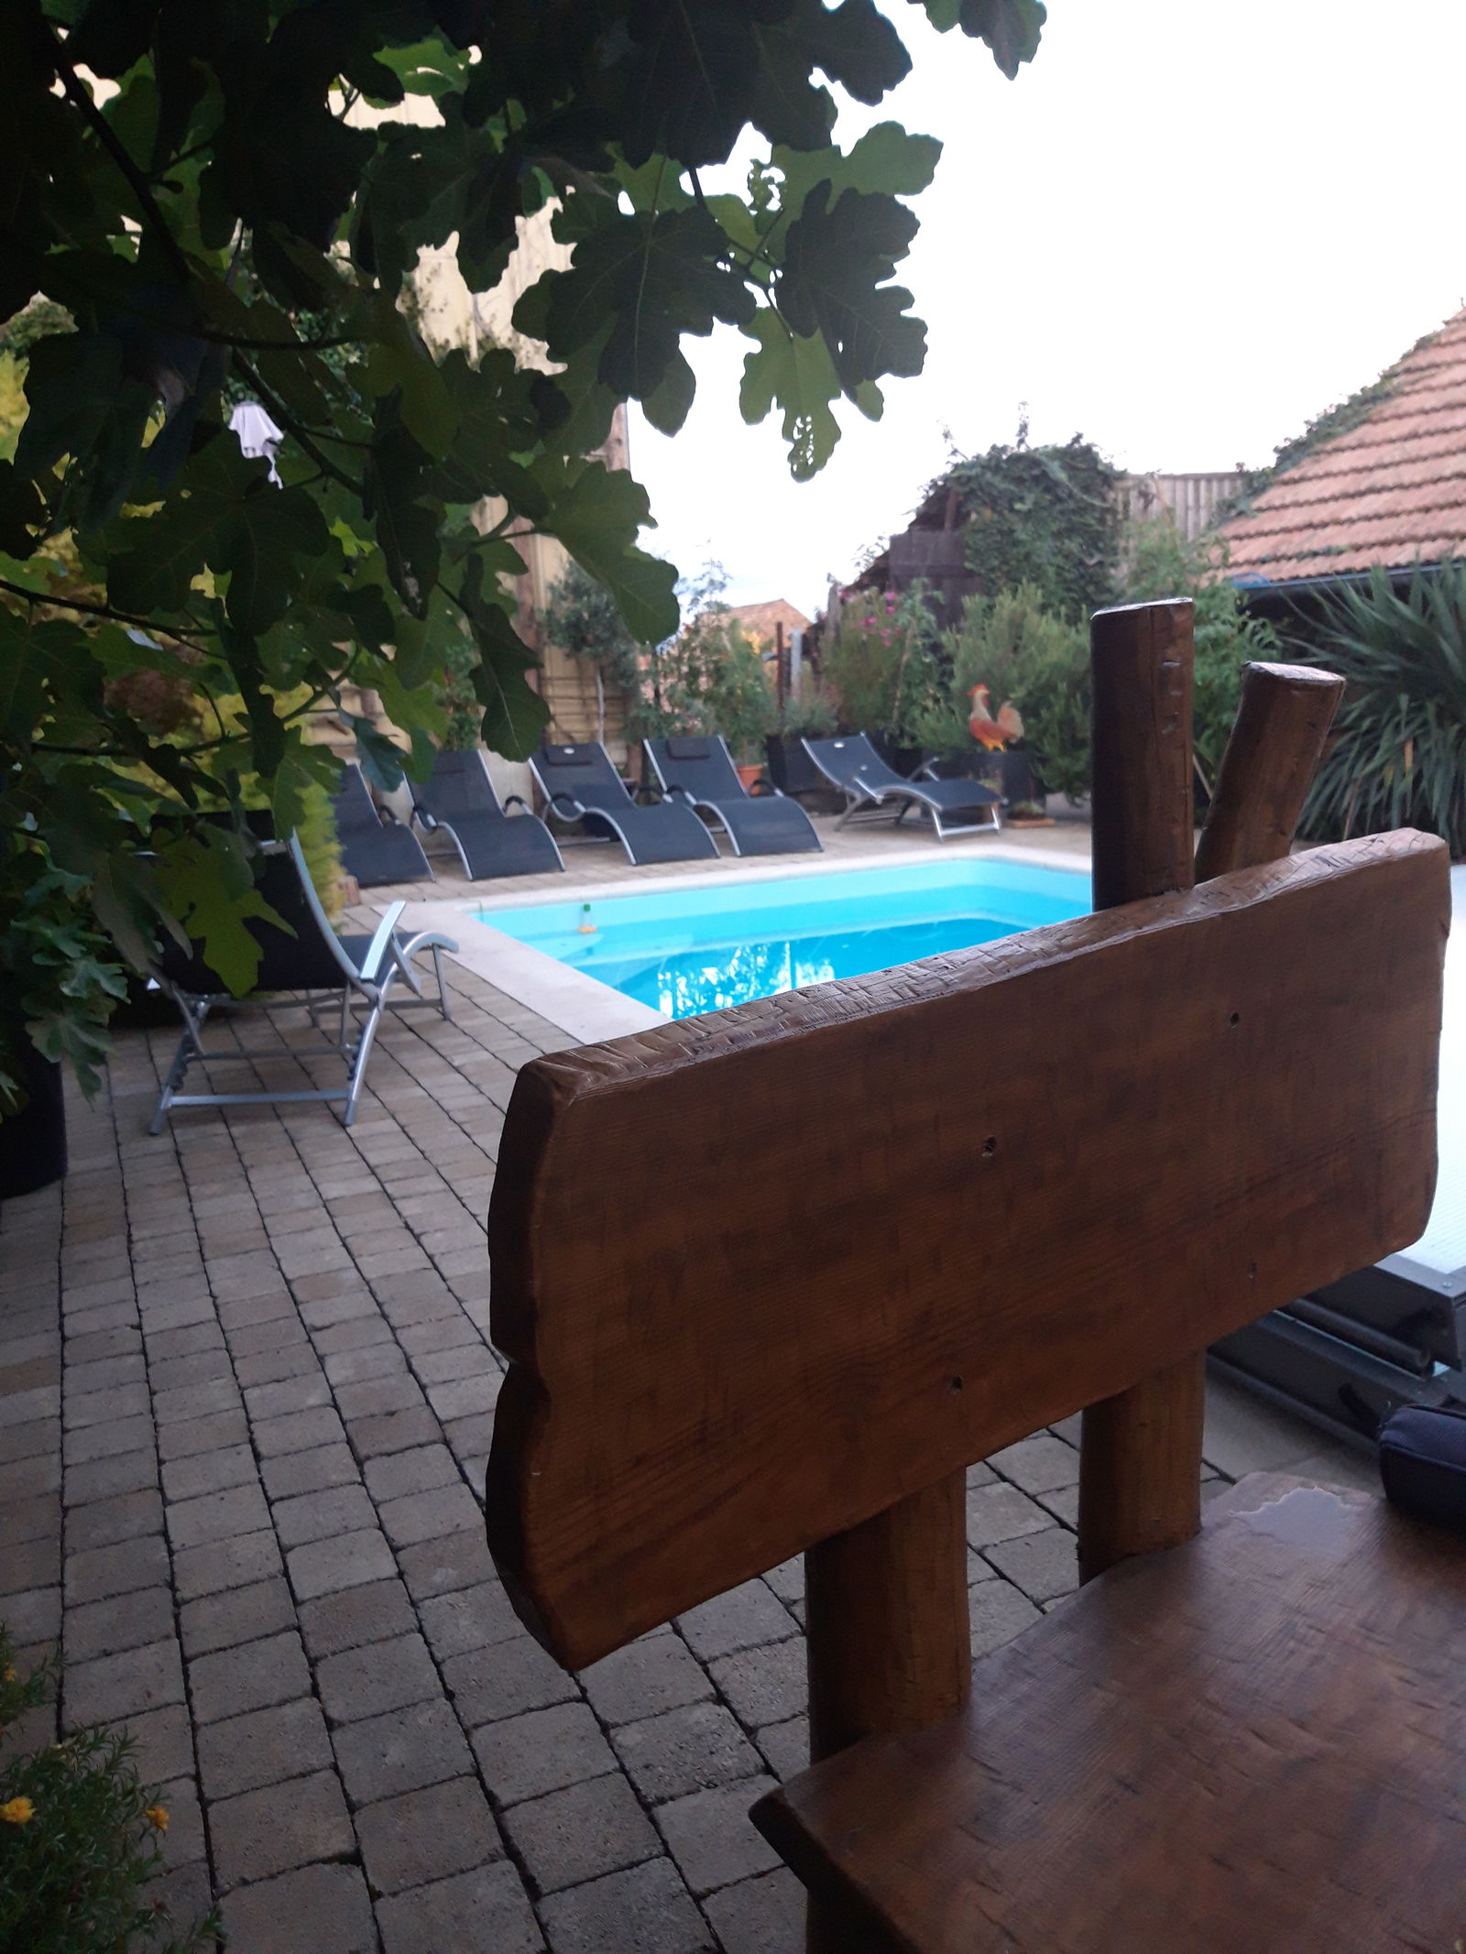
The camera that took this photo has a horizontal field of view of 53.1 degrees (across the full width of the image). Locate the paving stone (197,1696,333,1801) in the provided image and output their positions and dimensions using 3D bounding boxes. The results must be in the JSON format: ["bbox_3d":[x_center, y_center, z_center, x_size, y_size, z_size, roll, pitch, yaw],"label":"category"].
[{"bbox_3d":[-0.552,0.937,1.740,0.135,0.055,0.132,-7,13,-21],"label":"paving stone"}]

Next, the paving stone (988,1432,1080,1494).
[{"bbox_3d":[0.483,0.789,2.296,0.140,0.060,0.141,-7,12,-23],"label":"paving stone"}]

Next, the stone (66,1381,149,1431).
[{"bbox_3d":[-1.102,0.783,2.595,0.136,0.055,0.134,-7,13,-21],"label":"stone"}]

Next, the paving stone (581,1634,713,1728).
[{"bbox_3d":[-0.104,0.860,1.752,0.135,0.050,0.132,-6,12,-23],"label":"paving stone"}]

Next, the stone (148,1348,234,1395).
[{"bbox_3d":[-0.953,0.722,2.593,0.135,0.050,0.120,-6,12,-23],"label":"stone"}]

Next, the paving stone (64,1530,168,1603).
[{"bbox_3d":[-0.878,0.875,2.103,0.138,0.060,0.138,-7,12,-23],"label":"paving stone"}]

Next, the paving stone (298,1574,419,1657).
[{"bbox_3d":[-0.500,0.886,1.973,0.136,0.055,0.128,-7,13,-21],"label":"paving stone"}]

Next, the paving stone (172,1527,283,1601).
[{"bbox_3d":[-0.687,0.827,2.008,0.135,0.050,0.122,-6,12,-23],"label":"paving stone"}]

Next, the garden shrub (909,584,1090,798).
[{"bbox_3d":[2.383,-2.546,13.053,1.500,1.874,1.300,-6,12,-23],"label":"garden shrub"}]

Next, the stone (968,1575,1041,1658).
[{"bbox_3d":[0.329,0.867,1.927,0.140,0.060,0.133,-7,12,-23],"label":"stone"}]

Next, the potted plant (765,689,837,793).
[{"bbox_3d":[0.653,-2.266,14.100,0.660,0.960,0.620,-7,12,-23],"label":"potted plant"}]

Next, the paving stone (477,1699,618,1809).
[{"bbox_3d":[-0.212,0.928,1.712,0.138,0.060,0.138,-7,12,-23],"label":"paving stone"}]

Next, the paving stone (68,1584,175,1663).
[{"bbox_3d":[-0.821,0.897,1.979,0.139,0.060,0.135,-7,12,-23],"label":"paving stone"}]

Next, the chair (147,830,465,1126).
[{"bbox_3d":[-1.337,-0.129,4.576,0.598,0.885,1.863,-2,11,1],"label":"chair"}]

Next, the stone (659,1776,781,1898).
[{"bbox_3d":[0.004,0.946,1.582,0.138,0.060,0.137,-7,12,-23],"label":"stone"}]

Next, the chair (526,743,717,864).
[{"bbox_3d":[-0.803,-1.254,10.391,0.640,0.732,1.708,-9,13,-29],"label":"chair"}]

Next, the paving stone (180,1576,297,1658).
[{"bbox_3d":[-0.635,0.848,1.895,0.135,0.050,0.125,-6,12,-23],"label":"paving stone"}]

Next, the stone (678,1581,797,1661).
[{"bbox_3d":[0.002,0.836,1.860,0.135,0.050,0.130,-6,12,-23],"label":"stone"}]

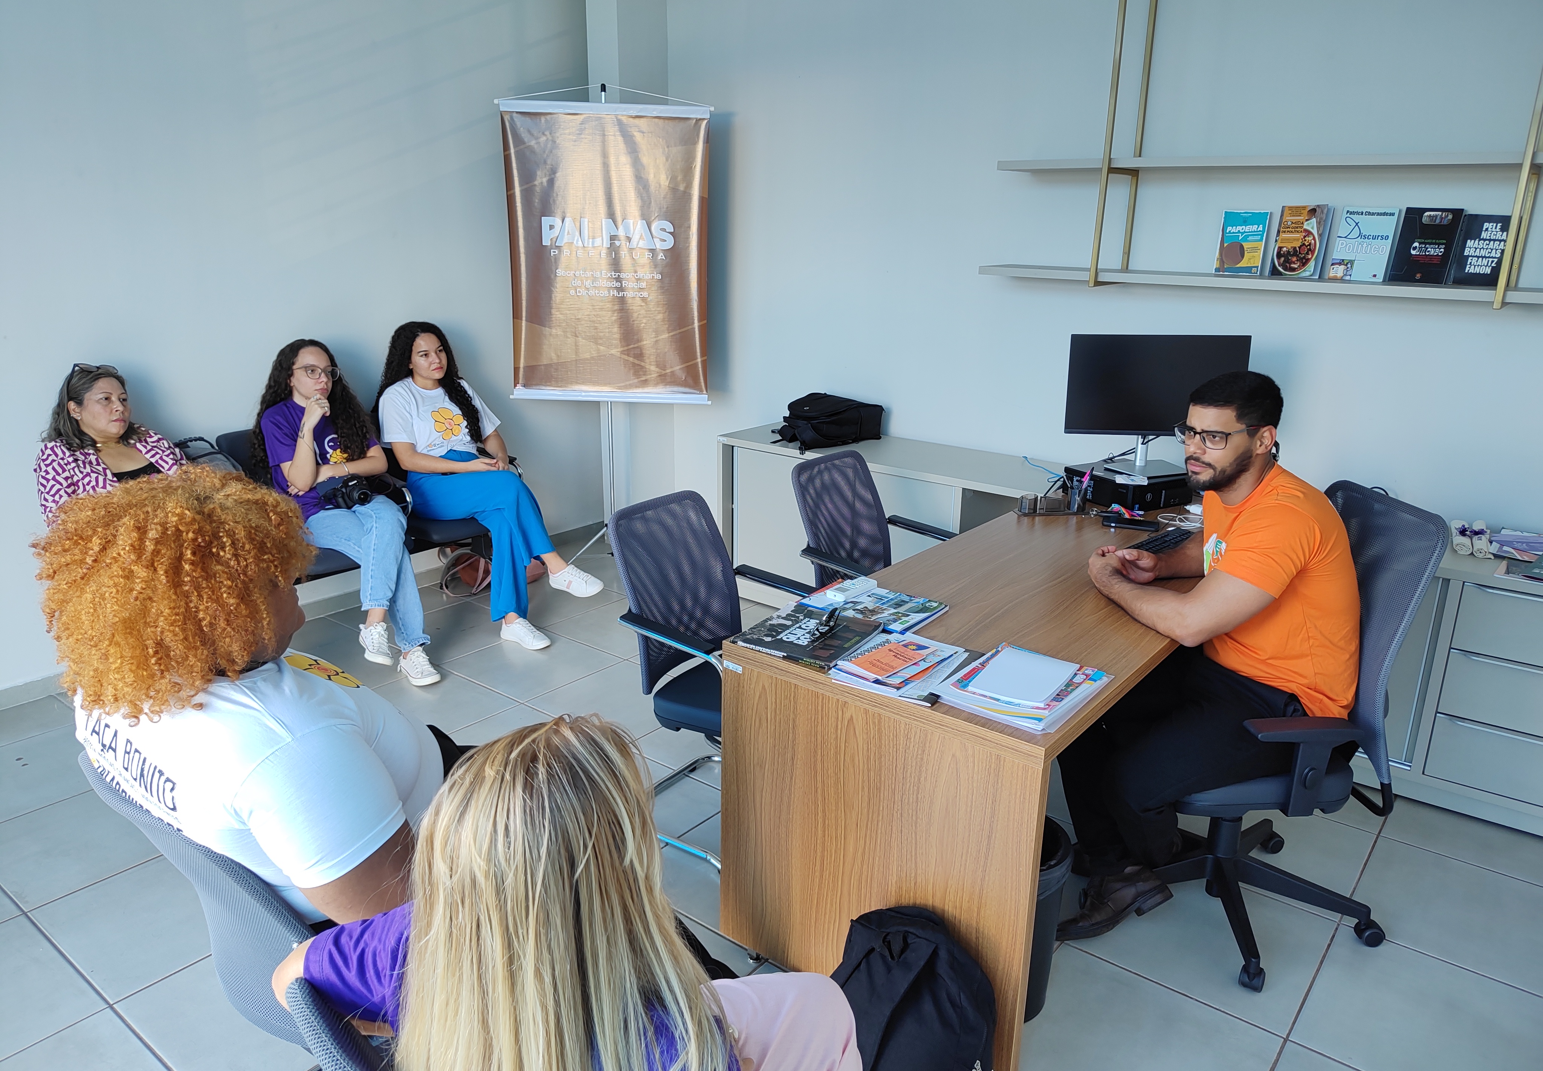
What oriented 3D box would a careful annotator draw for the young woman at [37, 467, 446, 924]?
[{"bbox_3d":[-0.582,0.484,1.658,0.642,1.294,0.810,16,22,41],"label":"young woman"}]

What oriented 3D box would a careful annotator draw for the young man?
[{"bbox_3d":[1.030,0.282,2.418,0.672,1.304,0.543,6,17,15],"label":"young man"}]

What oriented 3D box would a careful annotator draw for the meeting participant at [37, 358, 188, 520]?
[{"bbox_3d":[-1.909,0.077,3.141,0.810,1.165,0.563,14,21,36],"label":"meeting participant"}]

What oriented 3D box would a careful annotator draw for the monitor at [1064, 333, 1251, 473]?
[{"bbox_3d":[1.242,-0.428,3.340,0.543,0.454,0.188,3,17,5],"label":"monitor"}]

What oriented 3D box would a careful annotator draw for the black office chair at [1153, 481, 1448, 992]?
[{"bbox_3d":[1.178,0.417,2.425,0.652,1.047,0.652,3,17,6],"label":"black office chair"}]

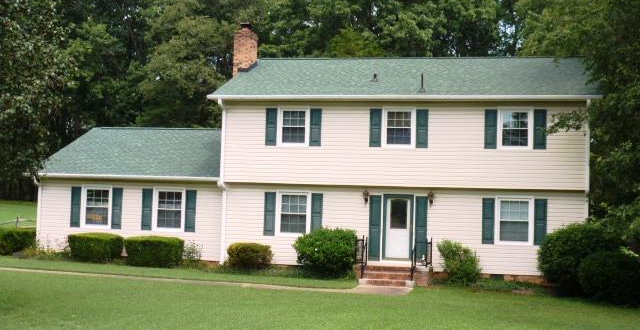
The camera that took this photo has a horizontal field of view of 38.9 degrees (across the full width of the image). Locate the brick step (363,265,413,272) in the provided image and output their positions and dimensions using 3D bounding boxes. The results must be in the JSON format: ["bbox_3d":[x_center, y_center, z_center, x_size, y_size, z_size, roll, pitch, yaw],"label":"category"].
[{"bbox_3d":[2.096,3.161,27.541,1.475,0.192,0.343,1,-2,13],"label":"brick step"}]

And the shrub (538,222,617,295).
[{"bbox_3d":[7.432,2.670,26.181,2.222,2.071,2.121,1,-2,13],"label":"shrub"}]

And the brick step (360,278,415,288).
[{"bbox_3d":[2.019,3.517,26.909,1.646,0.192,0.333,1,-2,13],"label":"brick step"}]

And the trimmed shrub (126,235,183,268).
[{"bbox_3d":[-5.415,2.820,29.599,1.818,1.030,1.161,1,-2,13],"label":"trimmed shrub"}]

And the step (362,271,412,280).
[{"bbox_3d":[2.057,3.334,27.221,1.515,0.192,0.333,1,-2,13],"label":"step"}]

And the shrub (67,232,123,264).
[{"bbox_3d":[-7.422,2.728,30.057,1.717,1.040,1.161,1,-2,13],"label":"shrub"}]

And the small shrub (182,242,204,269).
[{"bbox_3d":[-4.151,2.966,29.720,0.727,0.909,0.657,1,-2,13],"label":"small shrub"}]

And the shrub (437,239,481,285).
[{"bbox_3d":[4.166,2.931,27.270,1.313,1.374,1.212,1,-2,13],"label":"shrub"}]

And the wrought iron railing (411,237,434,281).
[{"bbox_3d":[3.114,2.837,27.482,0.465,1.212,1.616,1,-2,13],"label":"wrought iron railing"}]

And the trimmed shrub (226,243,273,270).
[{"bbox_3d":[-2.236,2.915,28.668,1.464,0.858,1.212,1,-2,13],"label":"trimmed shrub"}]

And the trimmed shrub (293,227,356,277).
[{"bbox_3d":[0.131,2.683,27.884,1.970,1.515,1.768,1,-2,13],"label":"trimmed shrub"}]

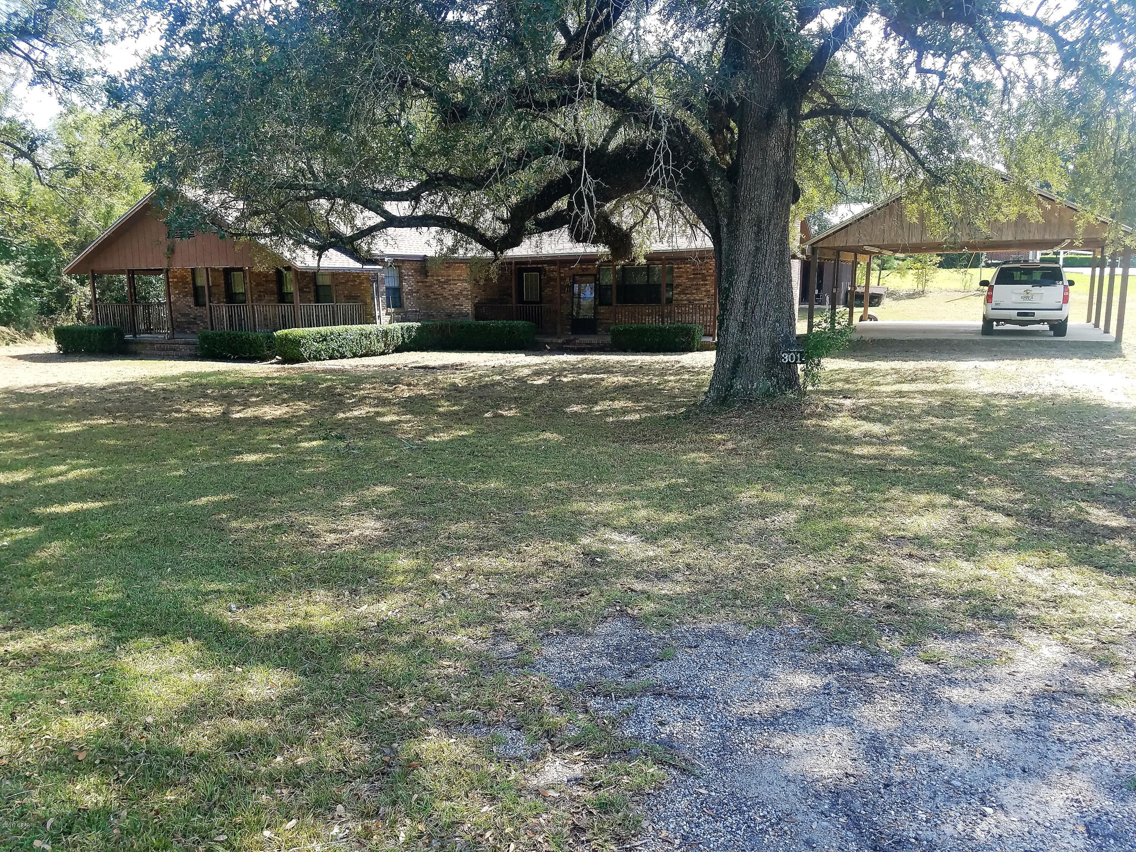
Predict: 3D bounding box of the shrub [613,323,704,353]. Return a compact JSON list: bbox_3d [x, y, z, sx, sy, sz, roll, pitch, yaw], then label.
[{"bbox_3d":[2.614,-2.632,25.005,2.550,0.830,1.000,4,10,27],"label":"shrub"}]

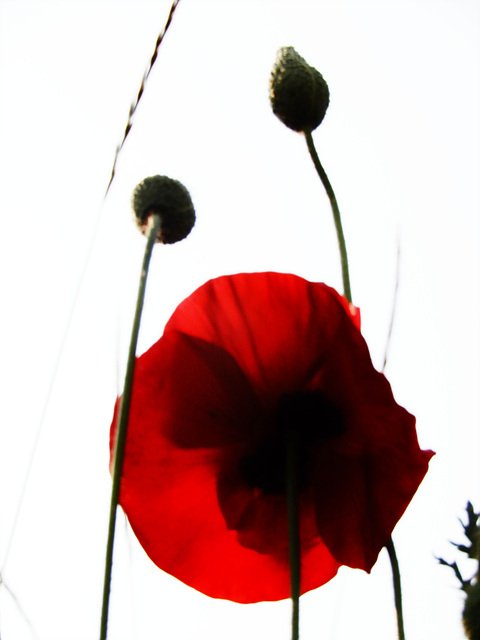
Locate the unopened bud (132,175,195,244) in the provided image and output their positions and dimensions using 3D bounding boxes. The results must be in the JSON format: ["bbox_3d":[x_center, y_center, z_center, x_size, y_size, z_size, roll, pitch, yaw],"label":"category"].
[{"bbox_3d":[-0.017,-0.025,0.680,0.014,0.021,0.014,0,-69,15],"label":"unopened bud"}]

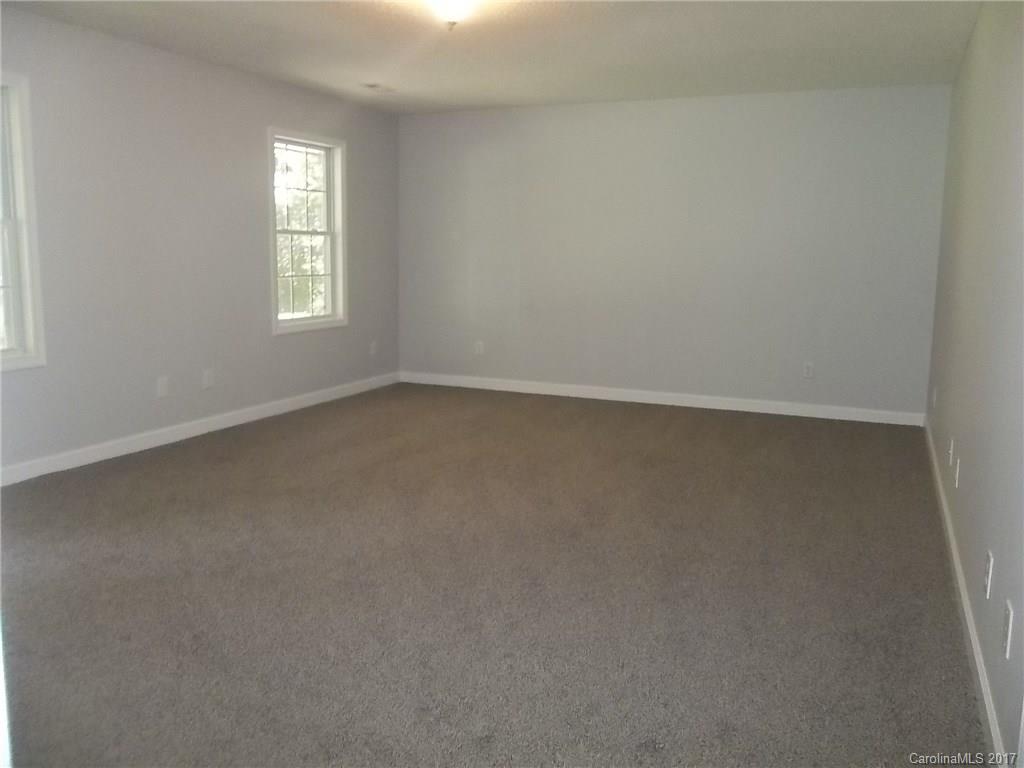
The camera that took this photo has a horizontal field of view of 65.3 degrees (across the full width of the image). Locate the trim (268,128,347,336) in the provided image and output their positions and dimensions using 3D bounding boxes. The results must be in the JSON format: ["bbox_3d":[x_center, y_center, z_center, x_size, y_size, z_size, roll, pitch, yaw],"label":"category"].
[{"bbox_3d":[-1.577,-1.166,6.228,0.080,1.490,0.930,5,10,24],"label":"trim"}]

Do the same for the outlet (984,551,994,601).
[{"bbox_3d":[1.312,0.527,2.200,0.010,0.116,0.072,5,10,24],"label":"outlet"}]

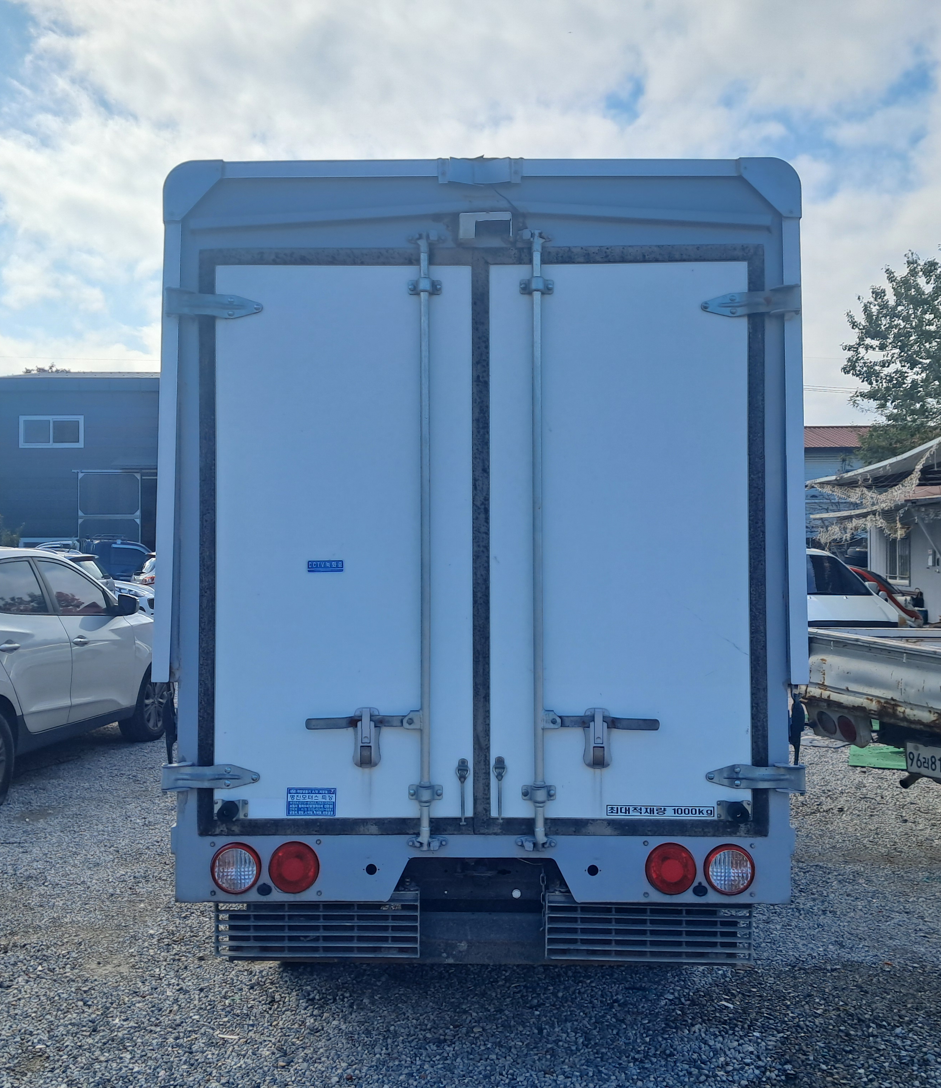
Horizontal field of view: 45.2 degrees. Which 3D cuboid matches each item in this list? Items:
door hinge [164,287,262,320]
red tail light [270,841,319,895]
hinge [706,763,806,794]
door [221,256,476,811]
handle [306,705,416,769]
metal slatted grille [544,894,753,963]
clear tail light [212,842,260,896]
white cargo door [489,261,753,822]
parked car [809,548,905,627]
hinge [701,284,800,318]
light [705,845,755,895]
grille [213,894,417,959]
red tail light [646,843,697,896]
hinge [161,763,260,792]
[{"bbox_3d":[-0.704,-0.659,3.090,0.270,0.088,0.050,0,-1,0],"label":"door hinge"},{"bbox_3d":[-0.482,0.888,3.126,0.139,0.141,0.045,0,-1,1],"label":"red tail light"},{"bbox_3d":[0.774,0.633,3.060,0.268,0.080,0.050,0,-1,0],"label":"hinge"},{"bbox_3d":[-0.351,-0.003,3.168,0.715,1.539,0.060,0,-1,1],"label":"door"},{"bbox_3d":[-0.293,0.528,3.107,0.308,0.163,0.050,0,-1,1],"label":"handle"},{"bbox_3d":[0.496,1.067,3.170,0.571,0.186,0.060,0,-1,1],"label":"metal slatted grille"},{"bbox_3d":[-0.637,0.880,3.065,0.138,0.138,0.045,0,-1,0],"label":"clear tail light"},{"bbox_3d":[0.415,-0.007,3.152,0.717,1.539,0.060,0,-1,1],"label":"white cargo door"},{"bbox_3d":[5.100,0.950,17.200,1.820,1.700,4.550,0,-1,-3],"label":"parked car"},{"bbox_3d":[0.766,-0.664,3.090,0.270,0.088,0.050,0,-1,0],"label":"hinge"},{"bbox_3d":[0.706,0.888,3.101,0.136,0.137,0.045,0,-1,1],"label":"light"},{"bbox_3d":[-0.426,1.066,3.189,0.573,0.184,0.060,0,-1,1],"label":"grille"},{"bbox_3d":[0.542,0.880,3.065,0.140,0.140,0.045,0,-1,0],"label":"red tail light"},{"bbox_3d":[-0.705,0.630,3.060,0.268,0.080,0.050,0,-1,0],"label":"hinge"}]

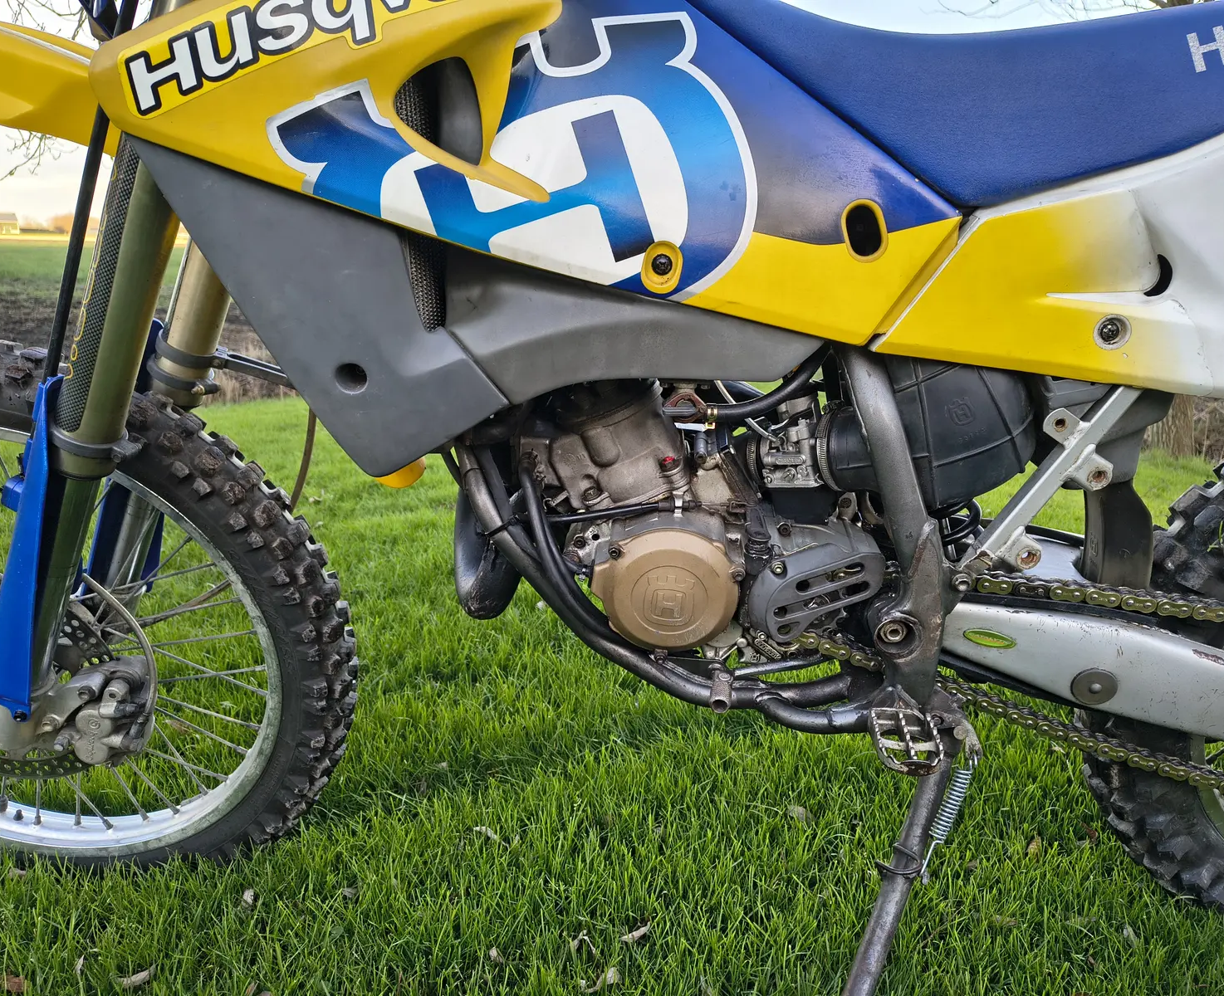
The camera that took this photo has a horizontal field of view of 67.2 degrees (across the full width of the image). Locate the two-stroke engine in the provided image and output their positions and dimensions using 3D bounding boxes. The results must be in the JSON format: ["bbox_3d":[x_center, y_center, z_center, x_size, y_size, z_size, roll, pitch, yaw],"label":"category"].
[{"bbox_3d":[0.130,-0.023,0.841,0.430,0.280,0.235,2,22,1],"label":"two-stroke engine"}]

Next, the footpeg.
[{"bbox_3d":[0.239,0.197,0.747,0.053,0.026,0.072,4,28,5],"label":"footpeg"}]

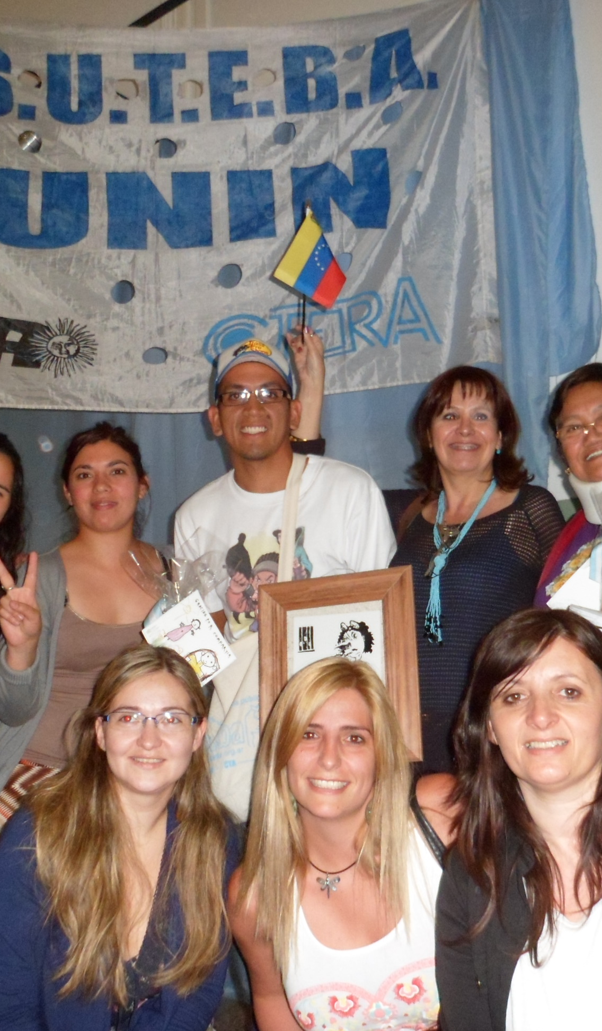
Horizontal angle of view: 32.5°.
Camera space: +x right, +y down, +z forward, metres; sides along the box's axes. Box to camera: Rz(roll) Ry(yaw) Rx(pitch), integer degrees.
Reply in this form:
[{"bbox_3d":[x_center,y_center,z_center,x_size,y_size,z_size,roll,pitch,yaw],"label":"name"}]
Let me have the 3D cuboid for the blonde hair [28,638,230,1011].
[{"bbox_3d":[-0.238,0.424,1.500,0.280,0.500,0.240,0,-11,-7],"label":"blonde hair"}]

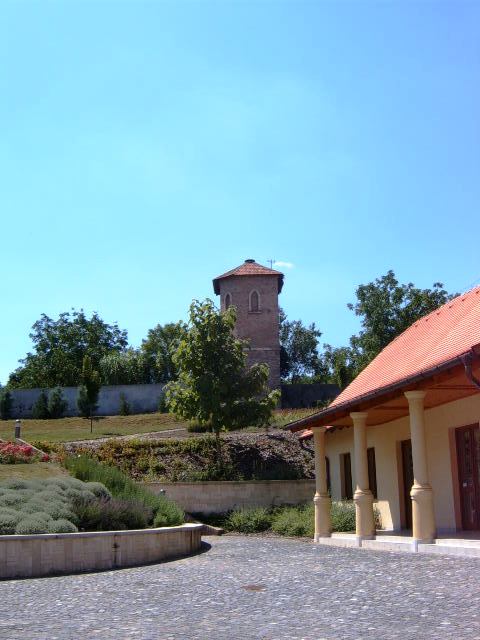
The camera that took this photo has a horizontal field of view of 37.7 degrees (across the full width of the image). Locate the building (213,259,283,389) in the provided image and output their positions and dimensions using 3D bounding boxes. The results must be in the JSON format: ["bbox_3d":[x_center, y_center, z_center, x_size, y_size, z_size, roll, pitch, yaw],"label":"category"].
[{"bbox_3d":[0.573,0.792,53.718,4.678,11.680,4.678,5,-16,-16],"label":"building"}]

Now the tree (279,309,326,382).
[{"bbox_3d":[5.468,2.778,61.469,4.199,7.885,4.199,-1,-15,5],"label":"tree"}]

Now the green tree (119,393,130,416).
[{"bbox_3d":[-8.087,5.913,49.196,0.840,1.687,0.840,3,-16,-9],"label":"green tree"}]

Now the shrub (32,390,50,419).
[{"bbox_3d":[-13.969,5.912,49.197,1.120,1.968,1.120,4,-16,-15],"label":"shrub"}]

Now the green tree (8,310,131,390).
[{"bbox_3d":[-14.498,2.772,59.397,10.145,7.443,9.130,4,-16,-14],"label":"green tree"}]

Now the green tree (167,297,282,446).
[{"bbox_3d":[-0.709,2.141,28.453,4.400,6.127,4.268,0,-15,-1],"label":"green tree"}]

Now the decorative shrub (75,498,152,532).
[{"bbox_3d":[-2.116,3.269,11.754,1.305,0.548,1.109,3,-16,-9],"label":"decorative shrub"}]

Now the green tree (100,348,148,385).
[{"bbox_3d":[-9.771,4.467,58.930,4.194,4.260,3.984,3,-16,-9],"label":"green tree"}]

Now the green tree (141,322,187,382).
[{"bbox_3d":[-6.672,3.483,61.275,4.012,6.767,4.012,2,-15,-6],"label":"green tree"}]

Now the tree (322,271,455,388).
[{"bbox_3d":[12.215,1.061,57.793,10.858,10.859,9.772,-3,-16,12],"label":"tree"}]

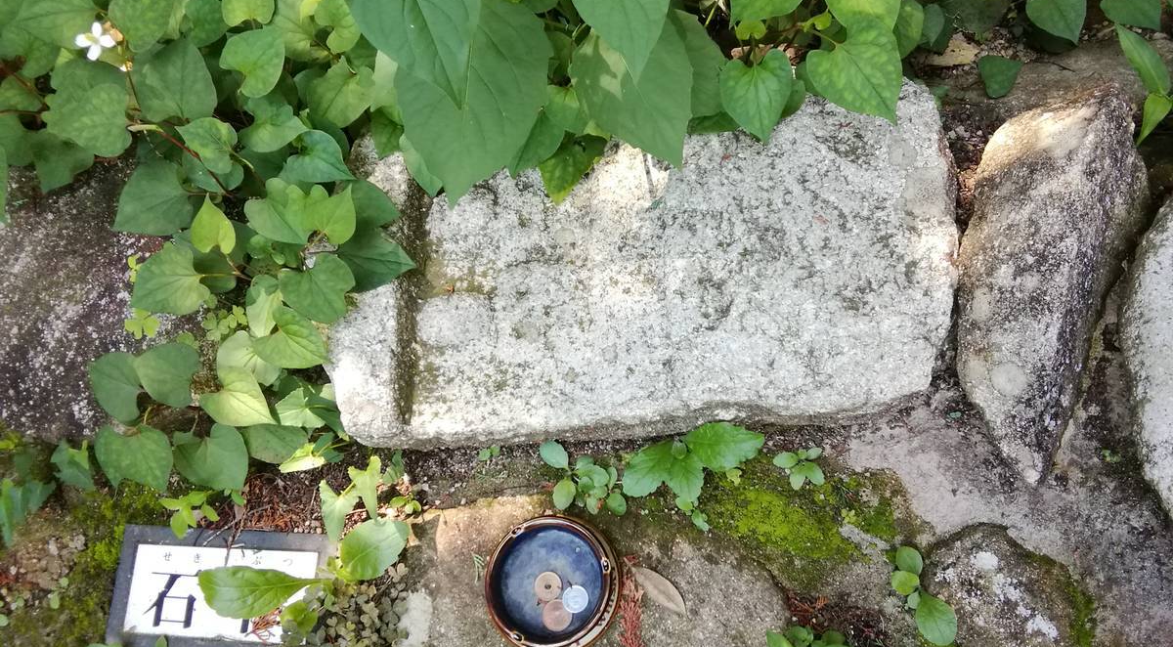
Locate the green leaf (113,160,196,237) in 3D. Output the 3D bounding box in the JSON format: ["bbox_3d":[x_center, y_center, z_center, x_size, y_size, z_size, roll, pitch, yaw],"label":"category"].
[{"bbox_3d":[-0.365,-0.106,0.745,0.072,0.013,0.065,-28,79,-5],"label":"green leaf"}]

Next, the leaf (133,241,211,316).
[{"bbox_3d":[-0.351,-0.032,0.733,0.061,0.016,0.063,-28,90,-17],"label":"leaf"}]

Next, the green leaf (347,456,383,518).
[{"bbox_3d":[-0.169,0.128,0.699,0.026,0.016,0.046,-35,72,-1],"label":"green leaf"}]

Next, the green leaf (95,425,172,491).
[{"bbox_3d":[-0.369,0.110,0.720,0.057,0.013,0.064,-13,77,-11],"label":"green leaf"}]

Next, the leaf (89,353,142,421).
[{"bbox_3d":[-0.390,0.047,0.737,0.059,0.011,0.057,22,75,-3],"label":"leaf"}]

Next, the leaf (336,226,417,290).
[{"bbox_3d":[-0.173,-0.052,0.715,0.072,0.014,0.053,12,79,5],"label":"leaf"}]

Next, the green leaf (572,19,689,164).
[{"bbox_3d":[0.035,-0.178,0.685,0.082,0.022,0.123,-28,87,-1],"label":"green leaf"}]

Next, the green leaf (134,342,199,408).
[{"bbox_3d":[-0.346,0.040,0.725,0.051,0.014,0.051,19,75,-11],"label":"green leaf"}]

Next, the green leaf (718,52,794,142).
[{"bbox_3d":[0.133,-0.176,0.685,0.055,0.015,0.071,-6,92,12],"label":"green leaf"}]

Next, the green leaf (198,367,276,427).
[{"bbox_3d":[-0.289,0.061,0.725,0.068,0.014,0.050,33,83,5],"label":"green leaf"}]

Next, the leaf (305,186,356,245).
[{"bbox_3d":[-0.204,-0.087,0.705,0.046,0.016,0.047,30,91,13],"label":"leaf"}]

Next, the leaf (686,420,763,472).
[{"bbox_3d":[0.107,0.095,0.685,0.064,0.011,0.038,-7,75,7],"label":"leaf"}]

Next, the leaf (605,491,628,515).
[{"bbox_3d":[0.024,0.141,0.695,0.016,0.005,0.020,-29,74,-6],"label":"leaf"}]

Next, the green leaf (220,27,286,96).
[{"bbox_3d":[-0.271,-0.212,0.715,0.057,0.013,0.060,41,82,9],"label":"green leaf"}]

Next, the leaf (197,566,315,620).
[{"bbox_3d":[-0.258,0.211,0.690,0.095,0.012,0.038,-3,76,2],"label":"leaf"}]

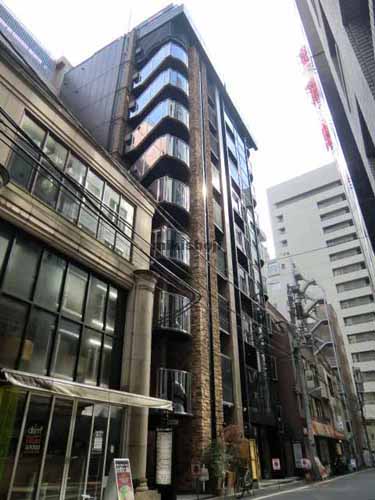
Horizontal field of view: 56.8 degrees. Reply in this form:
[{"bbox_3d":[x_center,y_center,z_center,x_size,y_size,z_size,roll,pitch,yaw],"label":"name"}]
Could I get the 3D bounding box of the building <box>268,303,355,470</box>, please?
[{"bbox_3d":[7.341,13.383,33.327,9.000,12.800,21.000,-16,-33,26],"label":"building"}]

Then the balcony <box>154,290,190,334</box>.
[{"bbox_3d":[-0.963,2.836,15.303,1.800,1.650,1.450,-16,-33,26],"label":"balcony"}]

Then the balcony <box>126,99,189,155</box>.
[{"bbox_3d":[-2.270,-7.885,22.359,4.500,1.650,1.500,-21,-36,31],"label":"balcony"}]

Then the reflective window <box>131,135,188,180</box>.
[{"bbox_3d":[-1.961,-5.253,20.522,3.800,1.600,1.450,-21,-36,31],"label":"reflective window"}]

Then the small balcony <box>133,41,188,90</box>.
[{"bbox_3d":[-2.102,-13.246,24.945,4.100,1.550,1.450,-21,-35,31],"label":"small balcony"}]

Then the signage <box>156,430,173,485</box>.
[{"bbox_3d":[-0.740,6.575,11.078,0.560,1.530,0.200,-16,-33,26],"label":"signage"}]

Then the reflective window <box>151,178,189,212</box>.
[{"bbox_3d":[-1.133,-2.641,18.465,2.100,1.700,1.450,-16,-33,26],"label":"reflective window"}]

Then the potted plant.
[{"bbox_3d":[0.971,7.484,12.045,0.800,1.650,0.800,0,-29,0],"label":"potted plant"}]

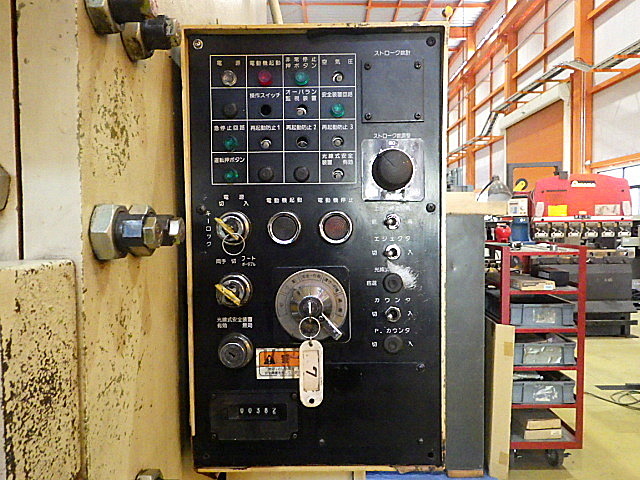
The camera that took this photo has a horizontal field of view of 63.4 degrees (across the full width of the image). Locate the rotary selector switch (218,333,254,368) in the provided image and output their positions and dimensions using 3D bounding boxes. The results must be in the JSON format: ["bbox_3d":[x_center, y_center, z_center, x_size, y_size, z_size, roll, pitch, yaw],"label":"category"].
[{"bbox_3d":[-0.086,0.114,0.522,0.035,0.035,0.025,0,2,0],"label":"rotary selector switch"}]

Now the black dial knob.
[{"bbox_3d":[0.075,-0.071,0.515,0.041,0.041,0.023,0,2,0],"label":"black dial knob"}]

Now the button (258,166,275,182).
[{"bbox_3d":[-0.054,-0.067,0.523,0.016,0.016,0.008,0,2,0],"label":"button"}]

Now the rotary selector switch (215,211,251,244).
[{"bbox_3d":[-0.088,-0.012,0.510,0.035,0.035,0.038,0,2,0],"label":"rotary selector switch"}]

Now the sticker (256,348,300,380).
[{"bbox_3d":[-0.039,0.129,0.535,0.051,0.033,0.001,0,2,0],"label":"sticker"}]

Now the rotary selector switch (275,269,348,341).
[{"bbox_3d":[-0.008,0.068,0.515,0.075,0.074,0.035,0,2,0],"label":"rotary selector switch"}]

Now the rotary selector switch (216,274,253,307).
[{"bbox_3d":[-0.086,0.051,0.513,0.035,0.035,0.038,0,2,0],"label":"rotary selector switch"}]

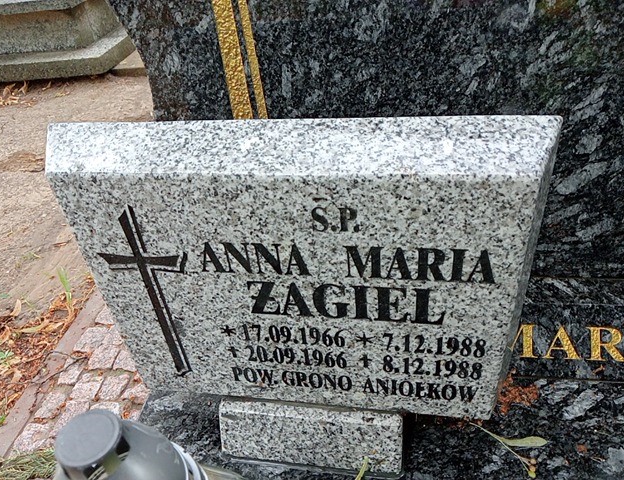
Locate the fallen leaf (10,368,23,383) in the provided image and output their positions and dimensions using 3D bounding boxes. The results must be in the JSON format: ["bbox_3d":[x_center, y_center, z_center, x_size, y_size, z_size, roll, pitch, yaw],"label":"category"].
[{"bbox_3d":[-0.751,0.347,1.314,0.019,0.011,0.033,-1,36,7],"label":"fallen leaf"}]

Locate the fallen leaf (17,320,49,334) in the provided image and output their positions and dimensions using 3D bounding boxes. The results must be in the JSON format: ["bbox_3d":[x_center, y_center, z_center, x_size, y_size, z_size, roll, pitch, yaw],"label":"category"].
[{"bbox_3d":[-0.785,0.245,1.462,0.076,0.012,0.020,-19,37,-17],"label":"fallen leaf"}]

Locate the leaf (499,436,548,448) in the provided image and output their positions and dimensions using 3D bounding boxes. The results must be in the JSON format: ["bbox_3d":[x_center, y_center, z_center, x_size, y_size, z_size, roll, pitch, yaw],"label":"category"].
[{"bbox_3d":[0.282,0.269,0.690,0.063,0.005,0.015,0,36,9],"label":"leaf"}]

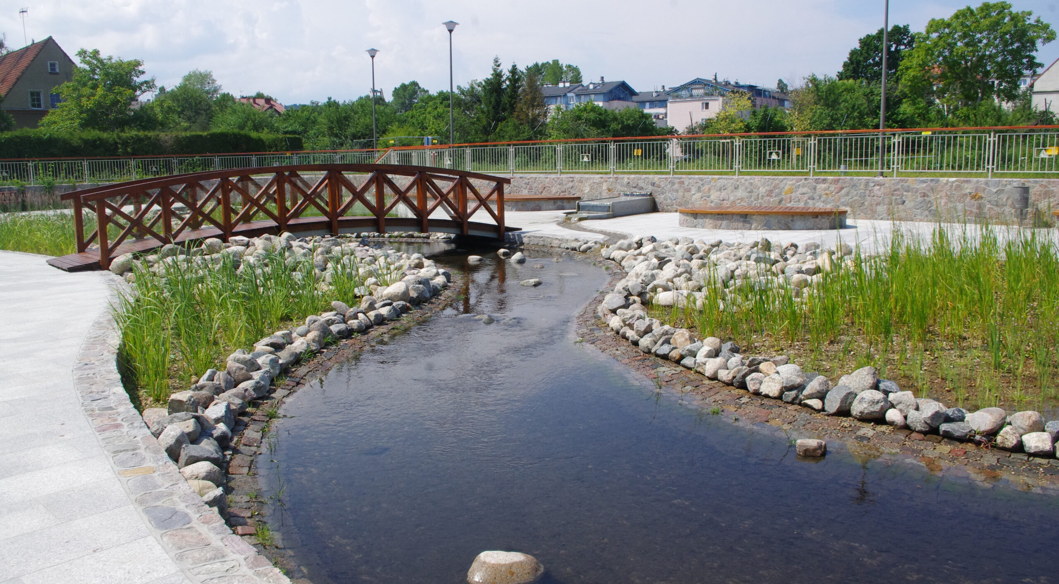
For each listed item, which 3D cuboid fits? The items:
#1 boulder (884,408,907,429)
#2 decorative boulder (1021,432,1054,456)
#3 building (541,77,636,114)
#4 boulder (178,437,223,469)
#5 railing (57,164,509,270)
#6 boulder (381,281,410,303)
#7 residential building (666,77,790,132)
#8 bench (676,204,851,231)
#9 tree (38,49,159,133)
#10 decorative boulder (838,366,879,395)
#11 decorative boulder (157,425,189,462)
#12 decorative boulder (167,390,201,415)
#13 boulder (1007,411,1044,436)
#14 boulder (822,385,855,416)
[{"bbox_3d":[2.486,0.856,5.380,0.145,0.130,0.140,4,10,25],"label":"boulder"},{"bbox_3d":[2.839,0.848,4.430,0.170,0.125,0.155,5,11,33],"label":"decorative boulder"},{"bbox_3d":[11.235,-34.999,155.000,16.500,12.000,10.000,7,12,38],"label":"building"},{"bbox_3d":[-1.915,0.942,4.620,0.250,0.160,0.190,-5,10,-23],"label":"boulder"},{"bbox_3d":[-4.202,-1.668,15.371,9.030,1.600,1.880,-9,12,-40],"label":"railing"},{"bbox_3d":[-1.737,0.005,10.250,0.380,0.230,0.300,-2,9,-10],"label":"boulder"},{"bbox_3d":[36.200,-30.800,143.500,12.500,14.200,24.000,7,12,39],"label":"residential building"},{"bbox_3d":[5.300,-1.693,18.128,3.750,0.420,1.900,3,10,20],"label":"bench"},{"bbox_3d":[-23.388,-9.754,43.000,6.400,7.000,6.200,-5,10,-28],"label":"tree"},{"bbox_3d":[2.425,0.662,5.850,0.280,0.210,0.220,3,10,23],"label":"decorative boulder"},{"bbox_3d":[-2.146,0.925,4.780,0.195,0.220,0.220,-5,10,-25],"label":"decorative boulder"},{"bbox_3d":[-2.255,0.733,5.184,0.215,0.170,0.190,-5,10,-24],"label":"decorative boulder"},{"bbox_3d":[3.200,0.855,5.110,0.225,0.165,0.200,5,11,33],"label":"boulder"},{"bbox_3d":[2.032,0.713,5.202,0.205,0.180,0.190,3,10,22],"label":"boulder"}]

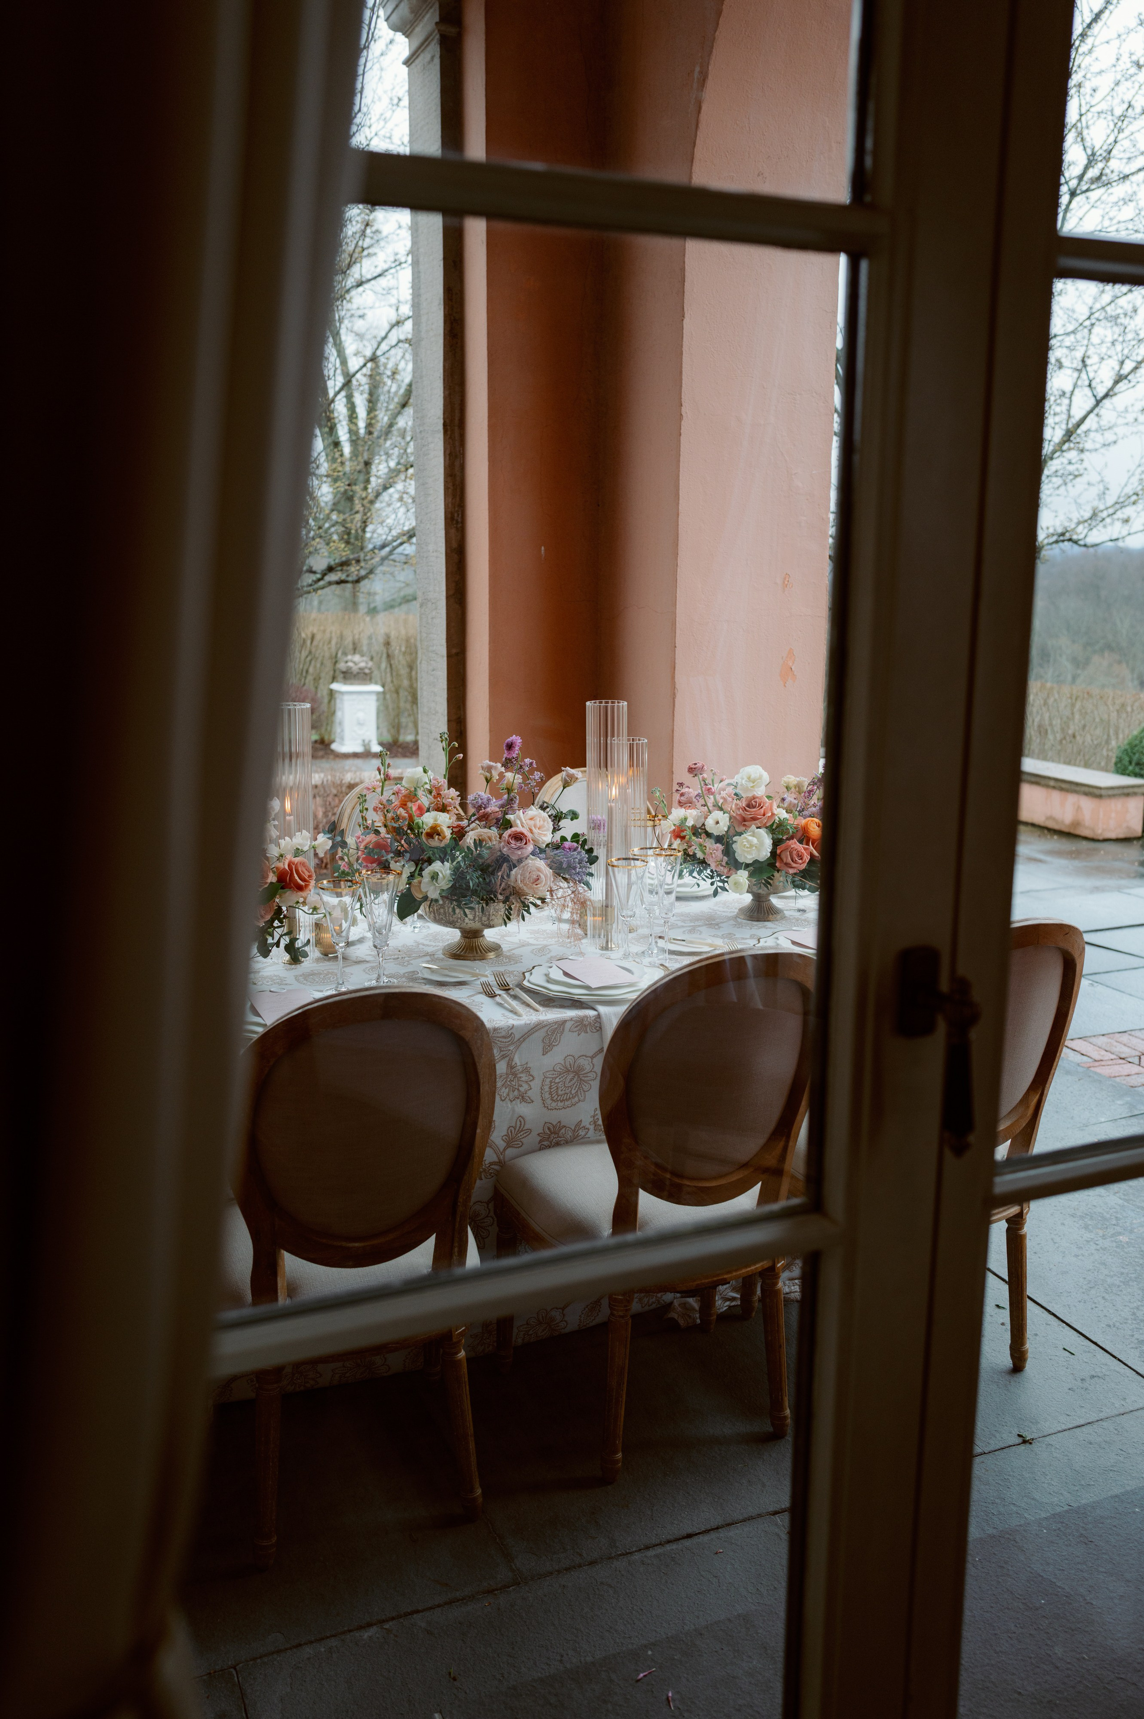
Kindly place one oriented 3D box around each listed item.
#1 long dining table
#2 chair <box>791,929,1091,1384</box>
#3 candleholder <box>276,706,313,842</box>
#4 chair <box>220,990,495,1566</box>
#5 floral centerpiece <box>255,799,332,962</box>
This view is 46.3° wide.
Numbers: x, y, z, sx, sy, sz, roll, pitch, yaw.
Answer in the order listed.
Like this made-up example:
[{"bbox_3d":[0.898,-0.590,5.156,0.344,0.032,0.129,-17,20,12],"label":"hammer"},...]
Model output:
[{"bbox_3d":[-0.263,0.572,3.368,2.387,0.736,1.248,-4,12,-22],"label":"long dining table"},{"bbox_3d":[0.723,0.555,2.765,0.500,1.008,0.570,-4,11,-21],"label":"chair"},{"bbox_3d":[-0.655,-0.068,3.173,0.090,0.602,0.090,-4,12,-22],"label":"candleholder"},{"bbox_3d":[-0.384,0.634,2.308,0.500,1.008,0.570,-3,11,-19],"label":"chair"},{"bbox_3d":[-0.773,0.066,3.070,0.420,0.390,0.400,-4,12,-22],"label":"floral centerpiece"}]

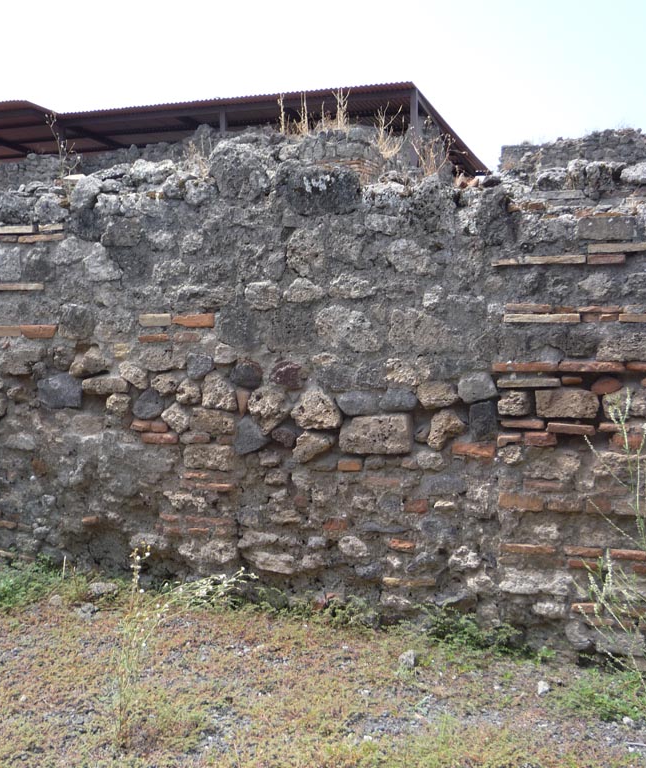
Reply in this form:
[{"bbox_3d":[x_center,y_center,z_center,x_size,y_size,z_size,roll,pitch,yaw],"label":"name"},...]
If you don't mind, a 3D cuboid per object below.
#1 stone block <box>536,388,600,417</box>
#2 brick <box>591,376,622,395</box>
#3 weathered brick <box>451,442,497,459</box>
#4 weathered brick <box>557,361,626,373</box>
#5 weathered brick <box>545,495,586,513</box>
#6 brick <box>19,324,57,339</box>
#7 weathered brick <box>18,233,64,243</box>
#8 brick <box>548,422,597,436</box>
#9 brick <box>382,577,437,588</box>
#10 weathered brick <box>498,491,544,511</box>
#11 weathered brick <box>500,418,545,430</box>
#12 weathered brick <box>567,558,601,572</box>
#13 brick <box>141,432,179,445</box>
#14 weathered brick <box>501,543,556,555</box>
[{"bbox_3d":[1.139,0.088,4.141,0.280,0.131,0.160,1,3,15],"label":"stone block"},{"bbox_3d":[1.280,0.005,4.008,0.132,0.074,0.110,1,5,15],"label":"brick"},{"bbox_3d":[0.724,0.307,4.239,0.200,0.059,0.120,1,3,15],"label":"weathered brick"},{"bbox_3d":[1.240,-0.081,4.096,0.289,0.045,0.140,1,3,15],"label":"weathered brick"},{"bbox_3d":[1.138,0.555,4.131,0.170,0.051,0.130,1,4,16],"label":"weathered brick"},{"bbox_3d":[-1.498,-0.282,4.792,0.220,0.064,0.120,1,3,15],"label":"brick"},{"bbox_3d":[-1.481,-0.783,4.808,0.282,0.038,0.140,1,4,16],"label":"weathered brick"},{"bbox_3d":[1.141,0.200,4.067,0.204,0.044,0.120,1,5,15],"label":"brick"},{"bbox_3d":[0.439,0.956,4.369,0.266,0.043,0.140,1,4,16],"label":"brick"},{"bbox_3d":[0.941,0.548,4.188,0.200,0.073,0.130,1,4,16],"label":"weathered brick"},{"bbox_3d":[0.944,0.184,4.181,0.199,0.040,0.130,1,3,15],"label":"weathered brick"},{"bbox_3d":[1.219,0.832,4.122,0.141,0.042,0.120,1,4,16],"label":"weathered brick"},{"bbox_3d":[-0.818,0.276,4.609,0.202,0.054,0.120,1,5,15],"label":"brick"},{"bbox_3d":[0.962,0.758,4.164,0.244,0.039,0.120,1,5,15],"label":"weathered brick"}]

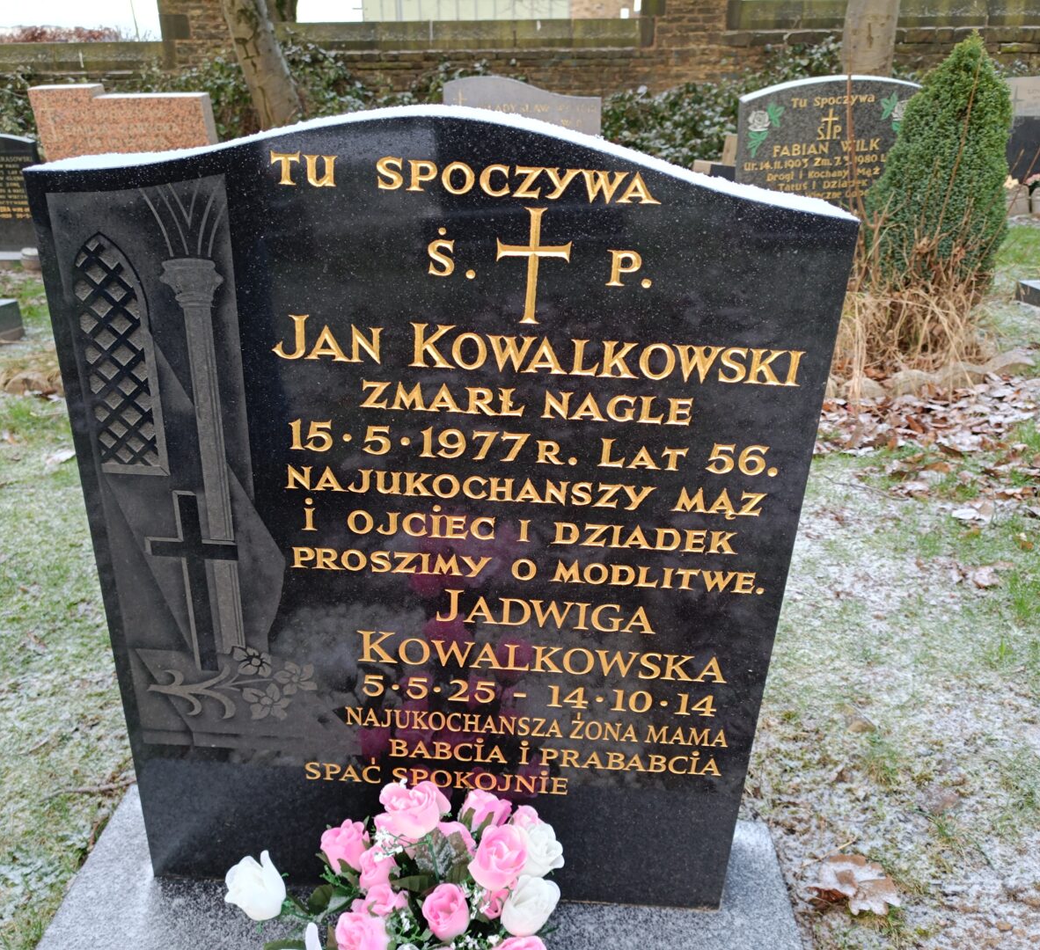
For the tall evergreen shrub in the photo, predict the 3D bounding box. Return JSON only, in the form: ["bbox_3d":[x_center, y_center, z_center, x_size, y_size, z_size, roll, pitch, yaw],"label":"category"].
[{"bbox_3d":[1.607,-1.100,3.302,0.560,1.000,0.560,0,23,0],"label":"tall evergreen shrub"}]

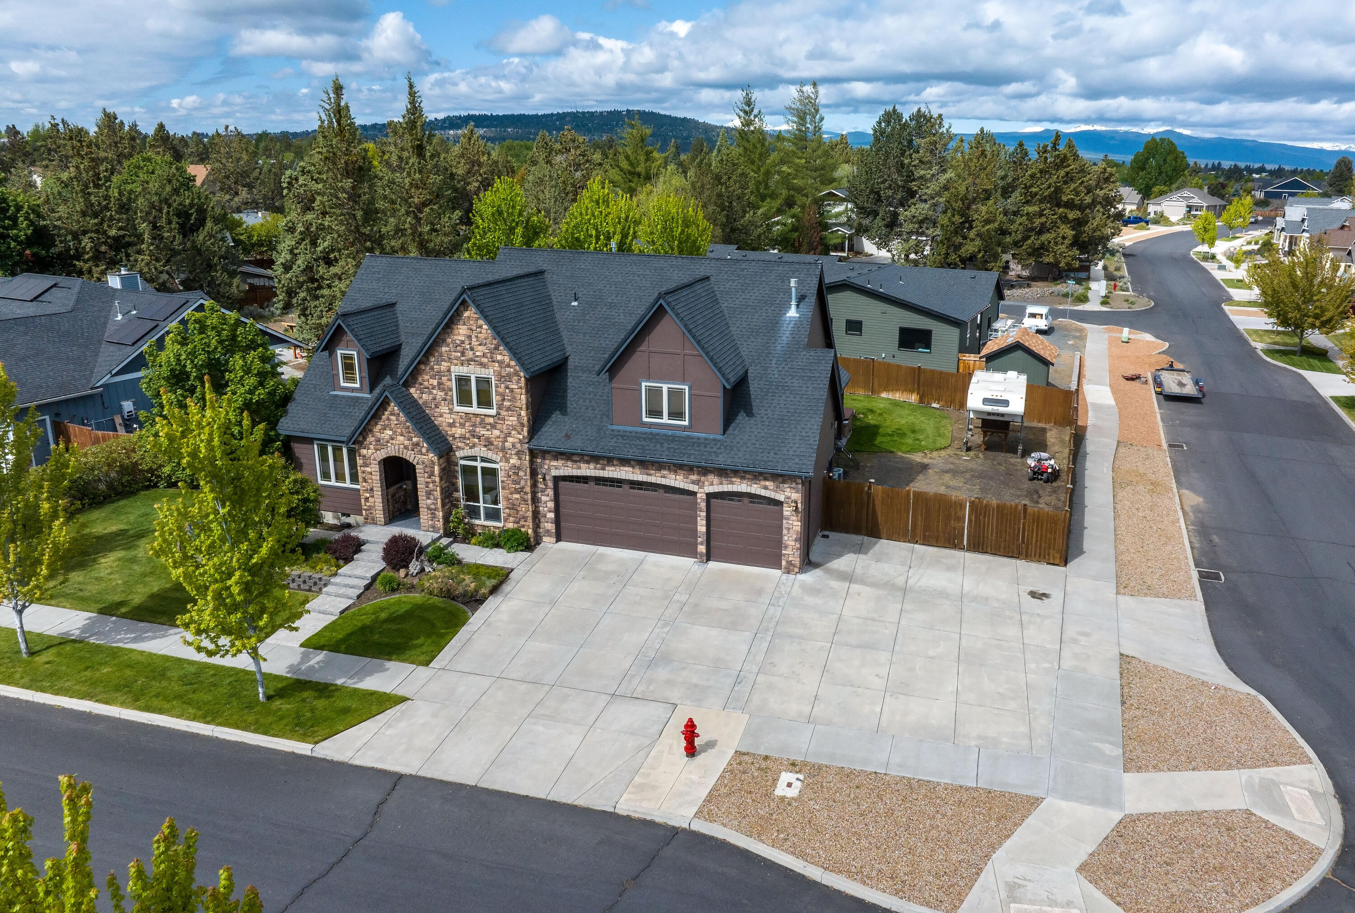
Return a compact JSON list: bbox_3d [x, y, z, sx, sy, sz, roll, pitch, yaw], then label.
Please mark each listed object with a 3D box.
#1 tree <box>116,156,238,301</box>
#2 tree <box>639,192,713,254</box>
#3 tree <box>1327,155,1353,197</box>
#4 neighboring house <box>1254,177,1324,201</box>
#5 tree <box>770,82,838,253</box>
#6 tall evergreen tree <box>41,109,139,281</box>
[{"bbox_3d":[-42.852,-19.221,80.096,9.600,12.850,9.600,-9,19,-26],"label":"tree"},{"bbox_3d":[-0.082,-8.381,48.500,4.200,10.144,4.200,6,18,17],"label":"tree"},{"bbox_3d":[183.332,-76.984,262.000,6.800,13.500,6.800,12,21,32],"label":"tree"},{"bbox_3d":[181.018,-79.016,278.000,12.500,6.300,16.000,-16,24,-43],"label":"neighboring house"},{"bbox_3d":[14.273,-31.228,105.927,7.500,20.730,7.500,2,17,7],"label":"tree"},{"bbox_3d":[-51.514,-21.670,82.543,7.800,16.570,7.800,-10,20,-30],"label":"tall evergreen tree"}]

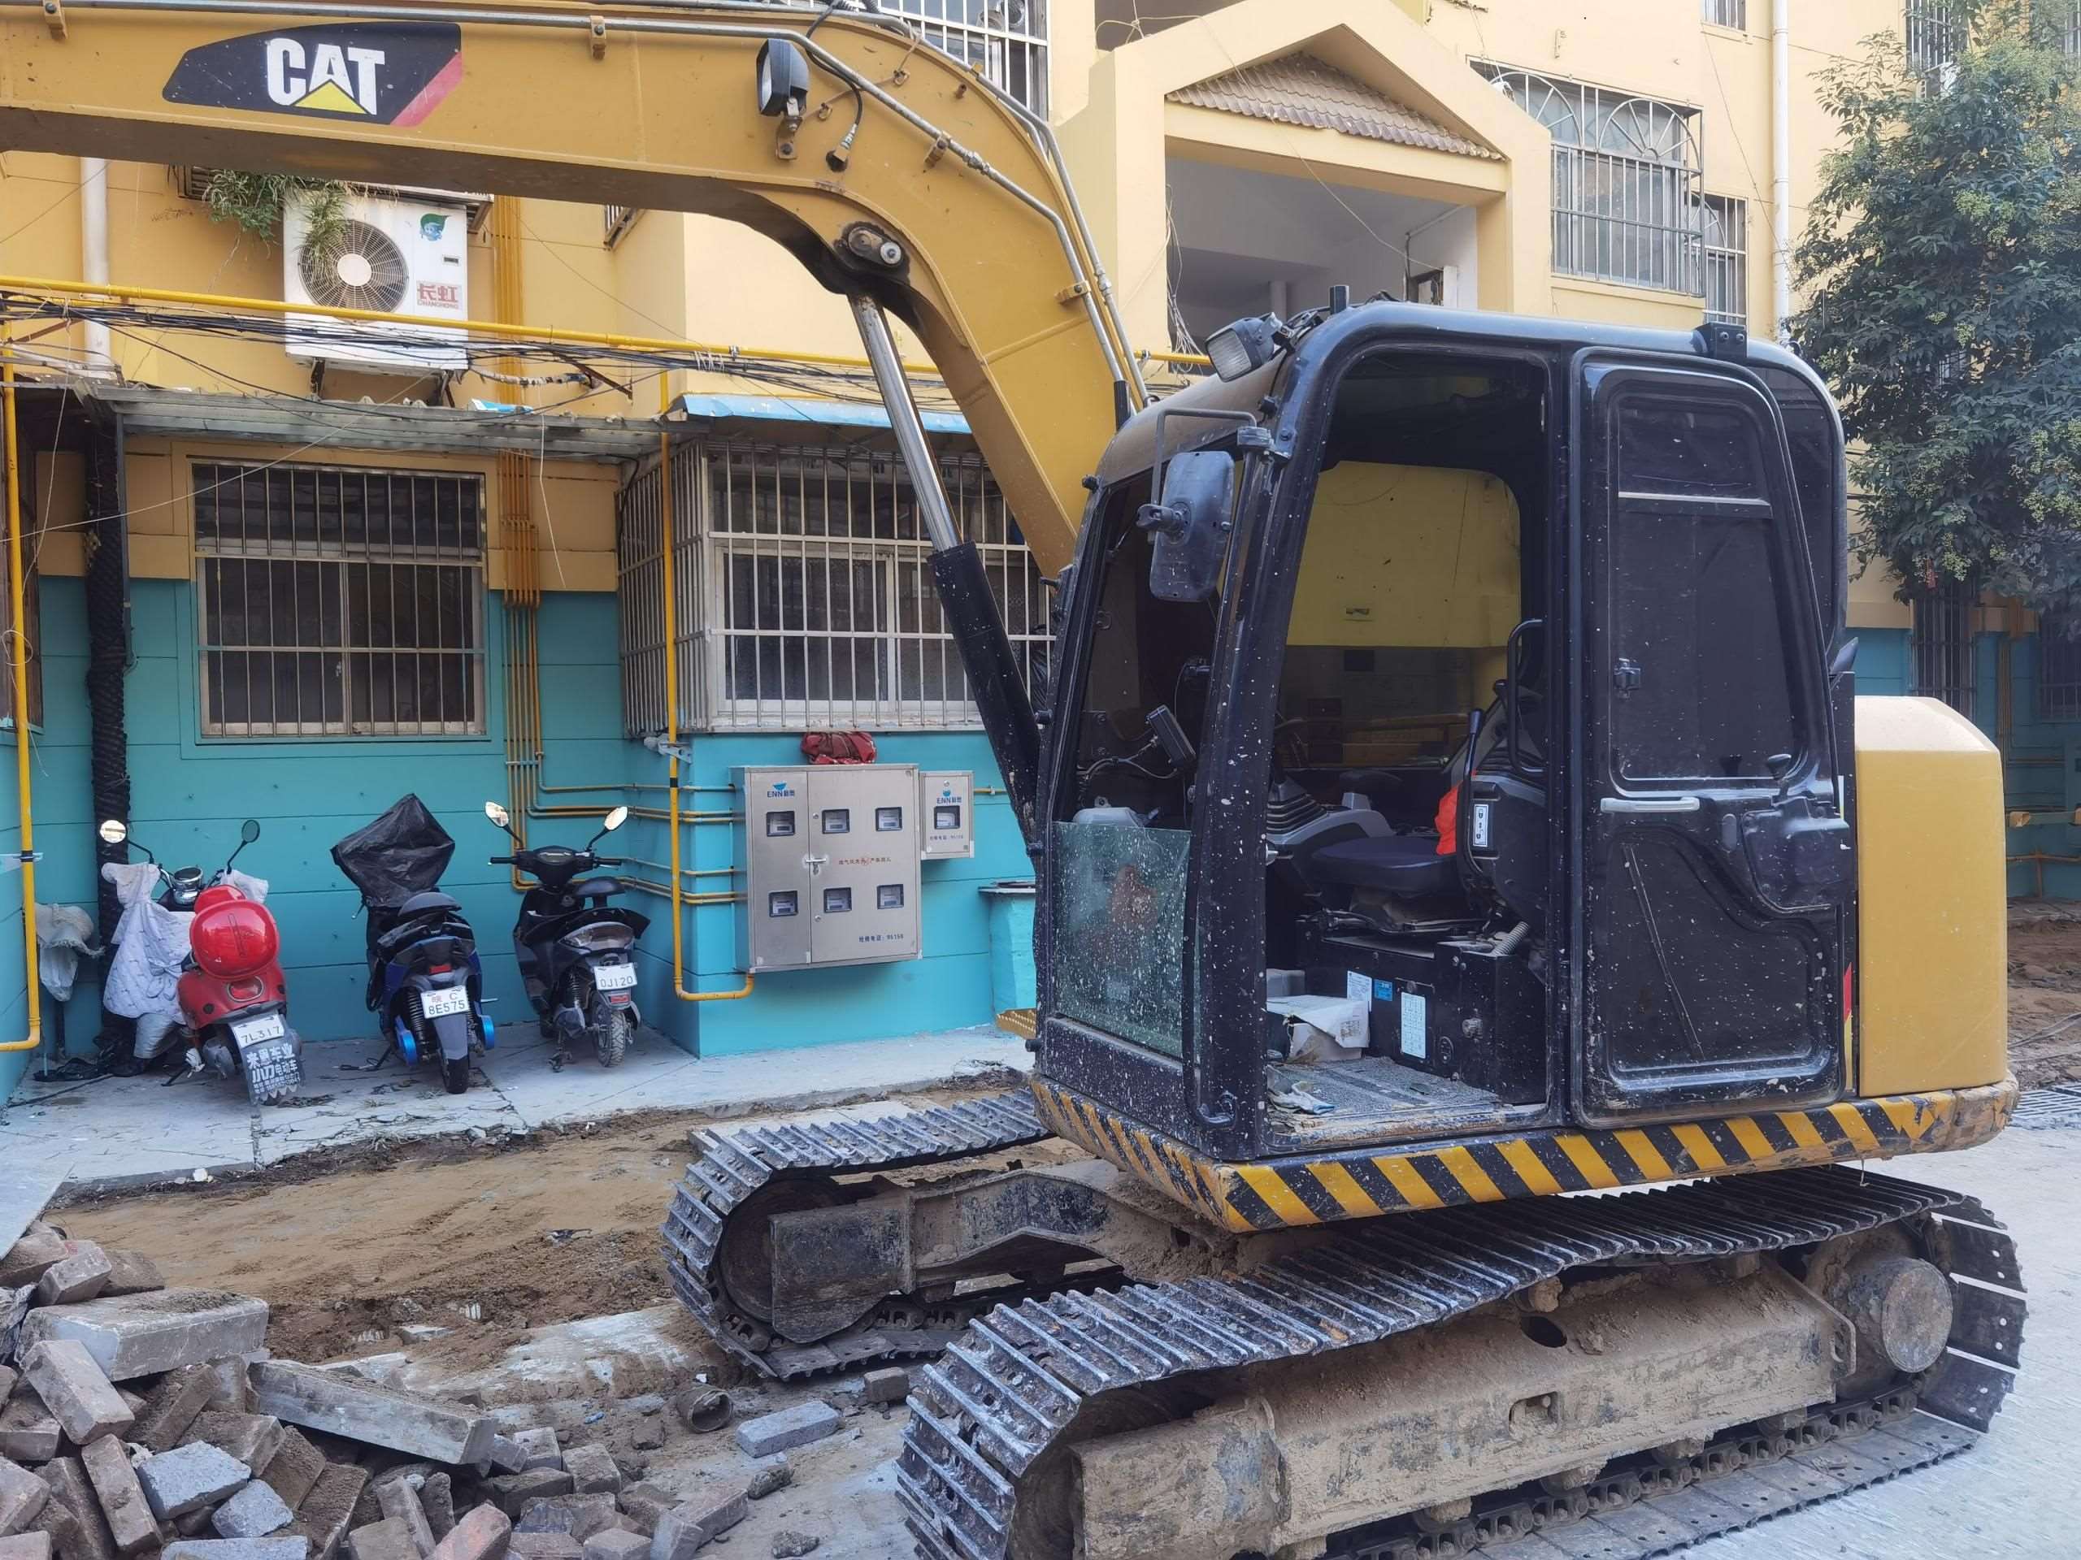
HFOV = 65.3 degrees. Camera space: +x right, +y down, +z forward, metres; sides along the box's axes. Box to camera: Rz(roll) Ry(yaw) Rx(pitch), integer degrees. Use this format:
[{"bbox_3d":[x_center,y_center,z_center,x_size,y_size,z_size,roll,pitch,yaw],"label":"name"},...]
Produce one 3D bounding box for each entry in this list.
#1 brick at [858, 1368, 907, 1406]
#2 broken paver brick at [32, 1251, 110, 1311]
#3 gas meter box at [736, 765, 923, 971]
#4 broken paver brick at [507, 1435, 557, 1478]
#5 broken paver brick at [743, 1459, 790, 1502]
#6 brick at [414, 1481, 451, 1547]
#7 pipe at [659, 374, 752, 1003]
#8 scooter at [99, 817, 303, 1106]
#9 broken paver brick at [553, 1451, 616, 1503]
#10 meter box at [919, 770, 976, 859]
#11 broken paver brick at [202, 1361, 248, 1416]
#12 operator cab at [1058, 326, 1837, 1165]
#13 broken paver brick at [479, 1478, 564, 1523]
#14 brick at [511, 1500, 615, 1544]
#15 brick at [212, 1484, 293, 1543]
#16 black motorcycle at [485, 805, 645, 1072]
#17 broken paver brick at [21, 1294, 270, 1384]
[{"bbox_3d":[-0.409,1.592,4.259,0.108,0.060,0.062,-1,1,-12],"label":"brick"},{"bbox_3d":[-2.436,1.258,4.080,0.132,0.070,0.085,-19,25,-3],"label":"broken paver brick"},{"bbox_3d":[-1.125,0.451,8.589,0.946,1.041,0.267,-2,2,-26],"label":"gas meter box"},{"bbox_3d":[-1.119,1.508,3.650,0.090,0.048,0.090,-6,22,-7],"label":"broken paver brick"},{"bbox_3d":[-0.610,1.592,3.680,0.115,0.045,0.055,-1,0,-41],"label":"broken paver brick"},{"bbox_3d":[-1.212,1.476,3.270,0.060,0.140,0.070,-12,-32,-14],"label":"brick"},{"bbox_3d":[-1.658,-0.459,8.168,0.425,3.170,0.163,-2,1,-29],"label":"pipe"},{"bbox_3d":[-3.932,0.850,7.733,0.760,1.240,1.670,-2,2,-37],"label":"scooter"},{"bbox_3d":[-0.975,1.499,3.490,0.095,0.055,0.140,9,-4,-29],"label":"broken paver brick"},{"bbox_3d":[-0.545,0.191,8.908,0.313,0.471,0.202,-2,2,-26],"label":"meter box"},{"bbox_3d":[-1.798,1.343,3.600,0.090,0.120,0.060,-7,-26,-13],"label":"broken paver brick"},{"bbox_3d":[0.927,-0.125,3.920,1.620,1.730,1.070,-1,0,-21],"label":"operator cab"},{"bbox_3d":[-1.073,1.497,3.410,0.150,0.055,0.095,1,-7,-40],"label":"broken paver brick"},{"bbox_3d":[-0.968,1.504,3.300,0.185,0.062,0.097,-1,1,-26],"label":"brick"},{"bbox_3d":[-1.549,1.457,3.215,0.118,0.053,0.105,-32,53,-19],"label":"brick"},{"bbox_3d":[-2.446,0.812,8.565,0.750,1.300,1.732,-2,2,-31],"label":"black motorcycle"},{"bbox_3d":[-1.933,1.196,3.524,0.248,0.096,0.398,5,-8,19],"label":"broken paver brick"}]

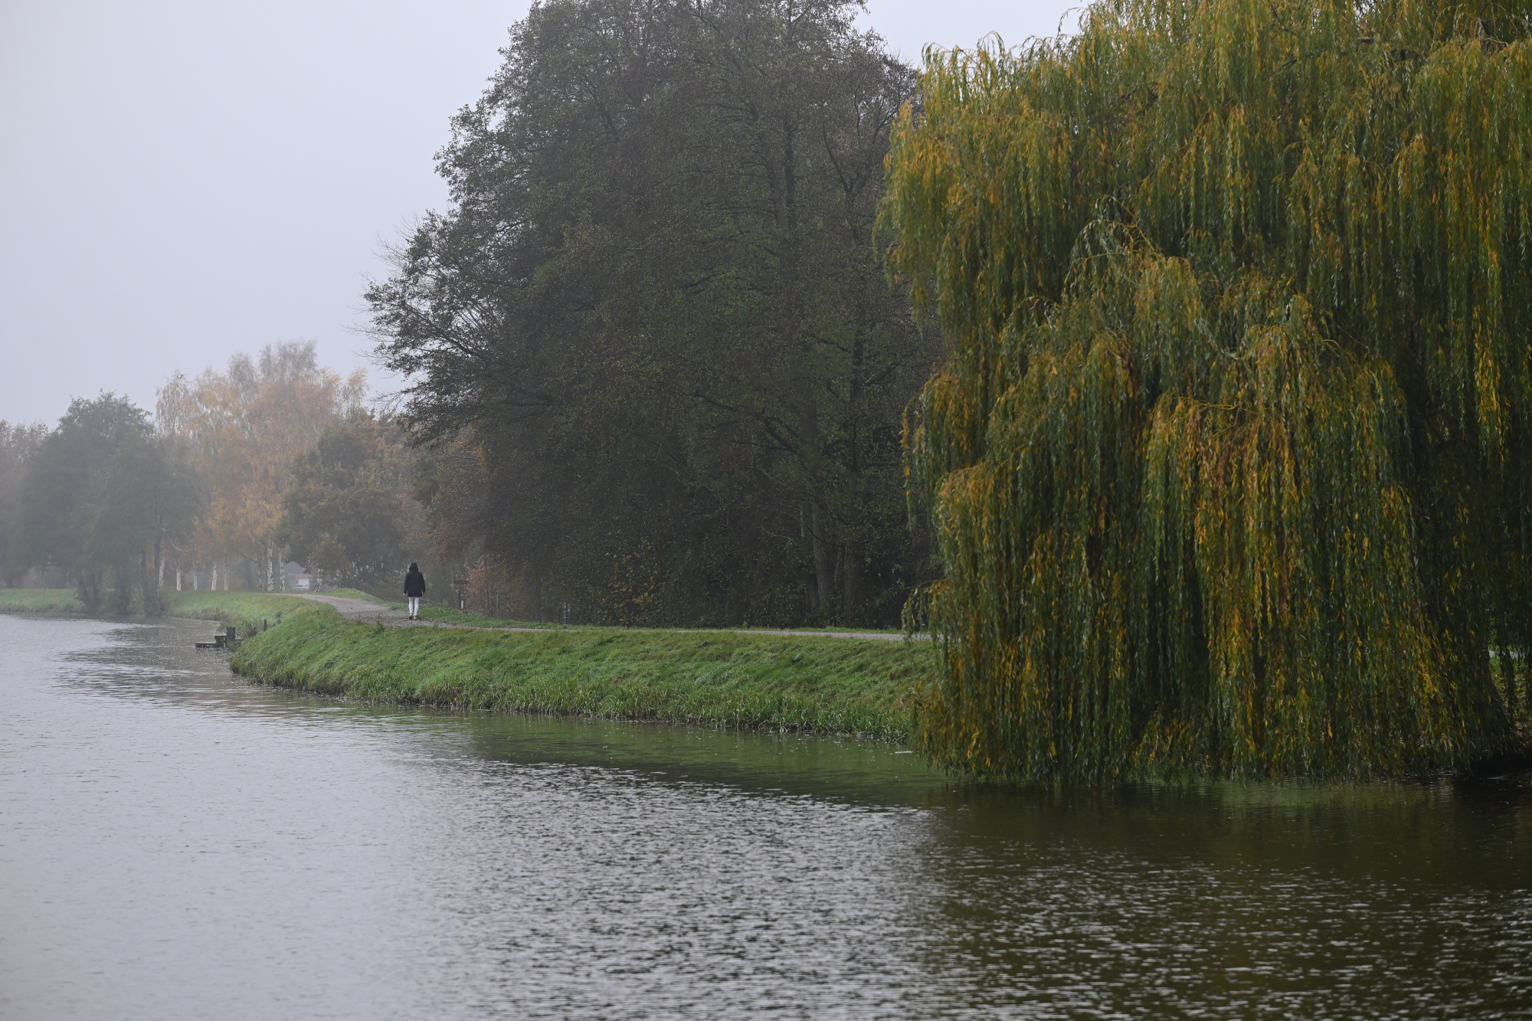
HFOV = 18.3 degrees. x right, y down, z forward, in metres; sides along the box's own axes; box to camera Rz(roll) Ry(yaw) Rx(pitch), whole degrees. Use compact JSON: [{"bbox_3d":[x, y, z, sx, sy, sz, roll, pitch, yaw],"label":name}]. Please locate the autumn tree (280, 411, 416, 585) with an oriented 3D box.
[{"bbox_3d":[-25.000,-0.500,285.000,8.400,10.900,8.200,0,-1,0],"label":"autumn tree"}]

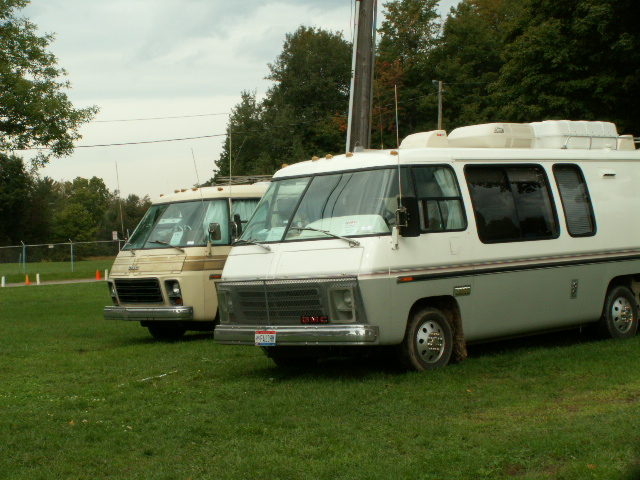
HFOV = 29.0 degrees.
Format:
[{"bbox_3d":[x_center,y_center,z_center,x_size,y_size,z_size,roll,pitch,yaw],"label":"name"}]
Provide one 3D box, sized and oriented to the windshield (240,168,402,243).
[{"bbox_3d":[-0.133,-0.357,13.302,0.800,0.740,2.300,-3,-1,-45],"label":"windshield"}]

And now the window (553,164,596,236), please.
[{"bbox_3d":[3.045,-0.479,14.808,0.690,0.870,0.070,-3,-5,-45],"label":"window"}]

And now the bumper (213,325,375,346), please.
[{"bbox_3d":[-0.392,0.989,12.956,0.460,0.210,2.270,-3,-1,-45],"label":"bumper"}]

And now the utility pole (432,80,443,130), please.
[{"bbox_3d":[6.120,-3.190,61.980,0.350,9.600,0.280,-2,0,0],"label":"utility pole"}]

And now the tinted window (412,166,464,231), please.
[{"bbox_3d":[1.256,-0.444,13.054,0.760,0.720,0.070,-3,-5,-45],"label":"tinted window"}]

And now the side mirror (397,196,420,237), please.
[{"bbox_3d":[0.897,-0.231,12.425,0.200,0.410,0.090,-4,0,23],"label":"side mirror"}]

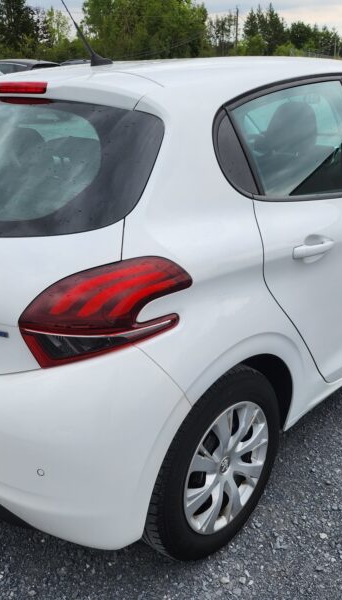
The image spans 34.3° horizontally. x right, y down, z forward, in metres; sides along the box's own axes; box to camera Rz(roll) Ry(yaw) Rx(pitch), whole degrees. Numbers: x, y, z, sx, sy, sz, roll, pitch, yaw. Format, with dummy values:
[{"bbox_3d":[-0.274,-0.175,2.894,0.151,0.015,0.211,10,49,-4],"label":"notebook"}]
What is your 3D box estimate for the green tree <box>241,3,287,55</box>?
[{"bbox_3d":[9.320,-26.325,55.000,4.500,6.400,4.500,-1,22,0],"label":"green tree"}]

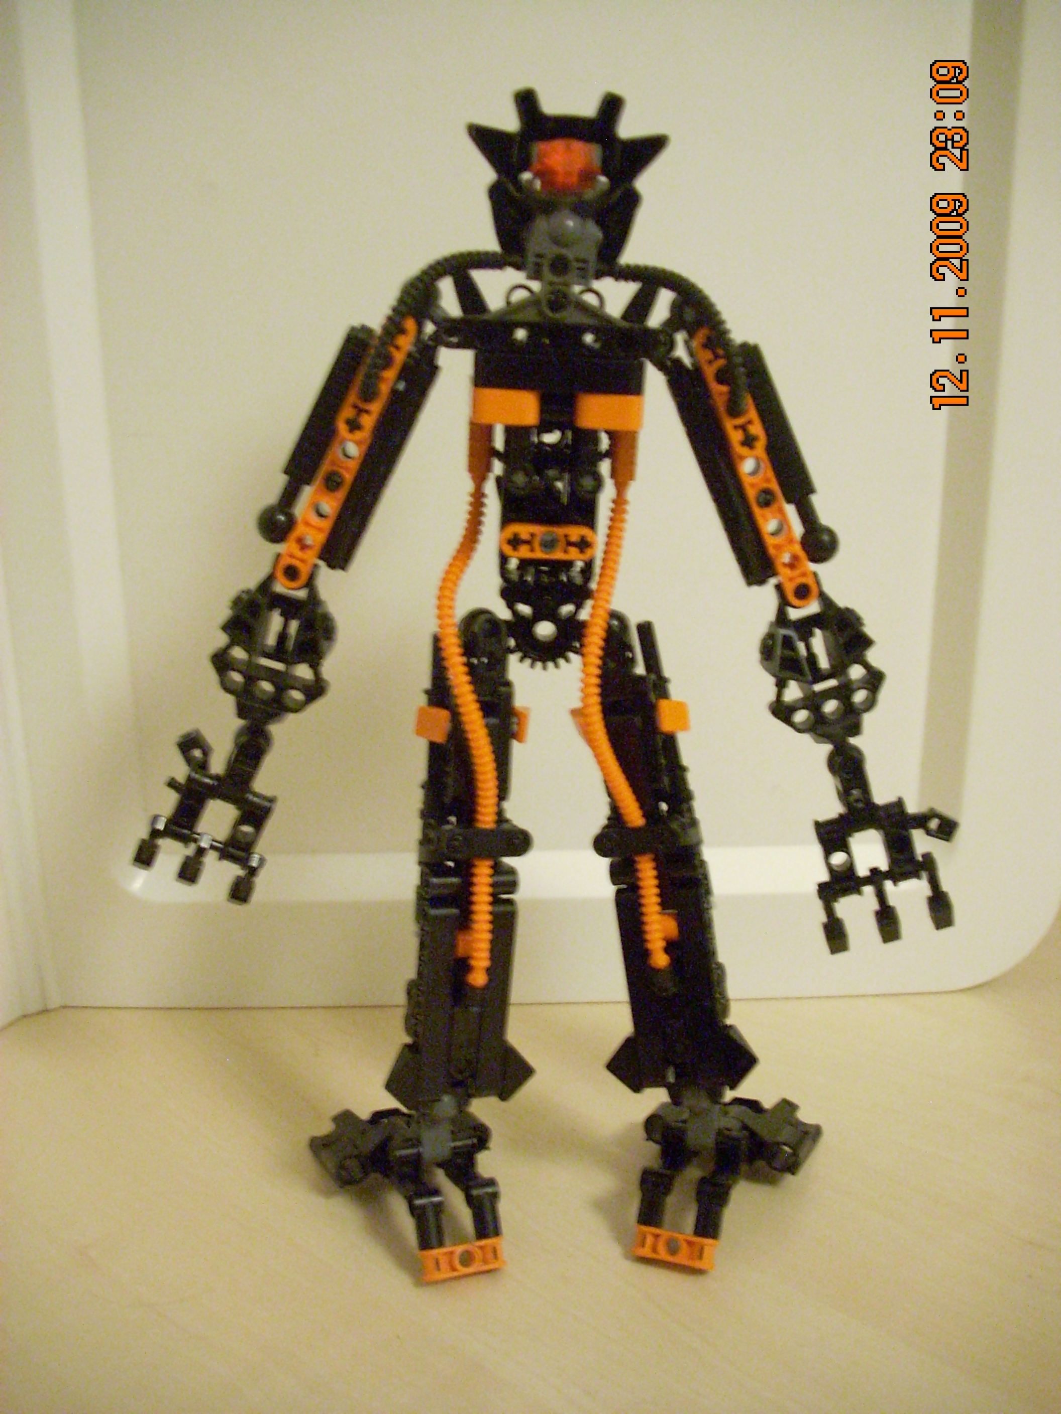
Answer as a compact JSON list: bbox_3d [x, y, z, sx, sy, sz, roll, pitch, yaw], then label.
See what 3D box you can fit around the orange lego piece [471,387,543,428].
[{"bbox_3d":[-0.006,-0.070,0.354,0.016,0.008,0.009,-2,20,1],"label":"orange lego piece"}]

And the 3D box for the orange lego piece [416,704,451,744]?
[{"bbox_3d":[-0.024,0.004,0.371,0.008,0.008,0.010,8,15,-2],"label":"orange lego piece"}]

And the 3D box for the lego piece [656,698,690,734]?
[{"bbox_3d":[0.037,0.003,0.389,0.008,0.009,0.009,-3,20,1],"label":"lego piece"}]

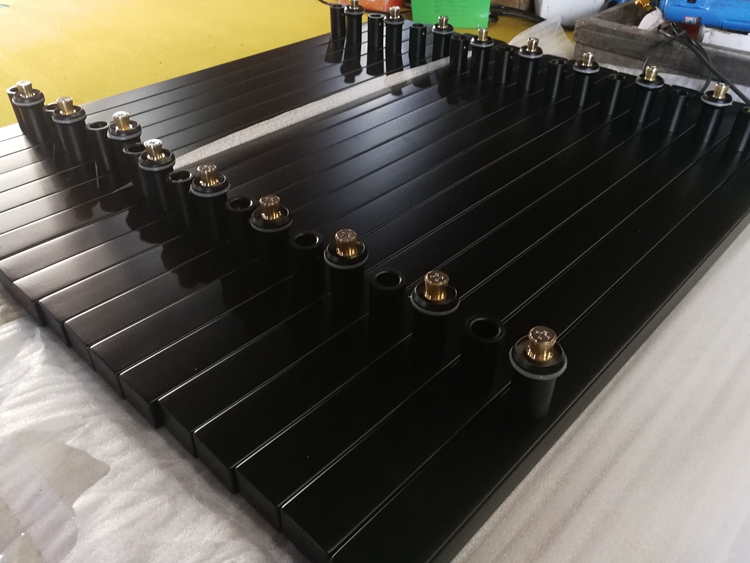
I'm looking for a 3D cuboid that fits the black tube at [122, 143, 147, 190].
[{"bbox_3d":[-0.233,-0.111,0.581,0.025,0.045,0.025,32,48,33],"label":"black tube"}]

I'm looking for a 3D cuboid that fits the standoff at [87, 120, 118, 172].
[{"bbox_3d":[-0.296,-0.148,0.639,0.025,0.046,0.025,32,49,33],"label":"standoff"}]

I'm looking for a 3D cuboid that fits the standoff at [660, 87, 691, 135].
[{"bbox_3d":[0.376,-0.215,0.734,0.026,0.046,0.026,32,49,33],"label":"standoff"}]

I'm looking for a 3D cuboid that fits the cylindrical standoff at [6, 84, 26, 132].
[{"bbox_3d":[-0.431,-0.213,0.719,0.025,0.046,0.025,32,49,33],"label":"cylindrical standoff"}]

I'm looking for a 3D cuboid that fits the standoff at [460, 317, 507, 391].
[{"bbox_3d":[0.072,0.049,0.398,0.025,0.046,0.025,0,39,0],"label":"standoff"}]

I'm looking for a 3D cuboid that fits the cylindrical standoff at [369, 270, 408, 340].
[{"bbox_3d":[0.009,0.016,0.424,0.025,0.045,0.025,0,39,0],"label":"cylindrical standoff"}]

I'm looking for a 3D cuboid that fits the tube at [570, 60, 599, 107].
[{"bbox_3d":[0.282,-0.268,0.793,0.034,0.052,0.034,32,49,33],"label":"tube"}]

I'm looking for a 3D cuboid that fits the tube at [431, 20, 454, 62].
[{"bbox_3d":[0.102,-0.368,0.891,0.035,0.067,0.035,0,39,0],"label":"tube"}]

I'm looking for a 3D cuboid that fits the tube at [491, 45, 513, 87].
[{"bbox_3d":[0.187,-0.316,0.857,0.026,0.046,0.026,32,49,33],"label":"tube"}]

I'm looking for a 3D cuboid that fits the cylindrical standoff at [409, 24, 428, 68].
[{"bbox_3d":[0.068,-0.381,0.930,0.026,0.046,0.026,0,38,0],"label":"cylindrical standoff"}]

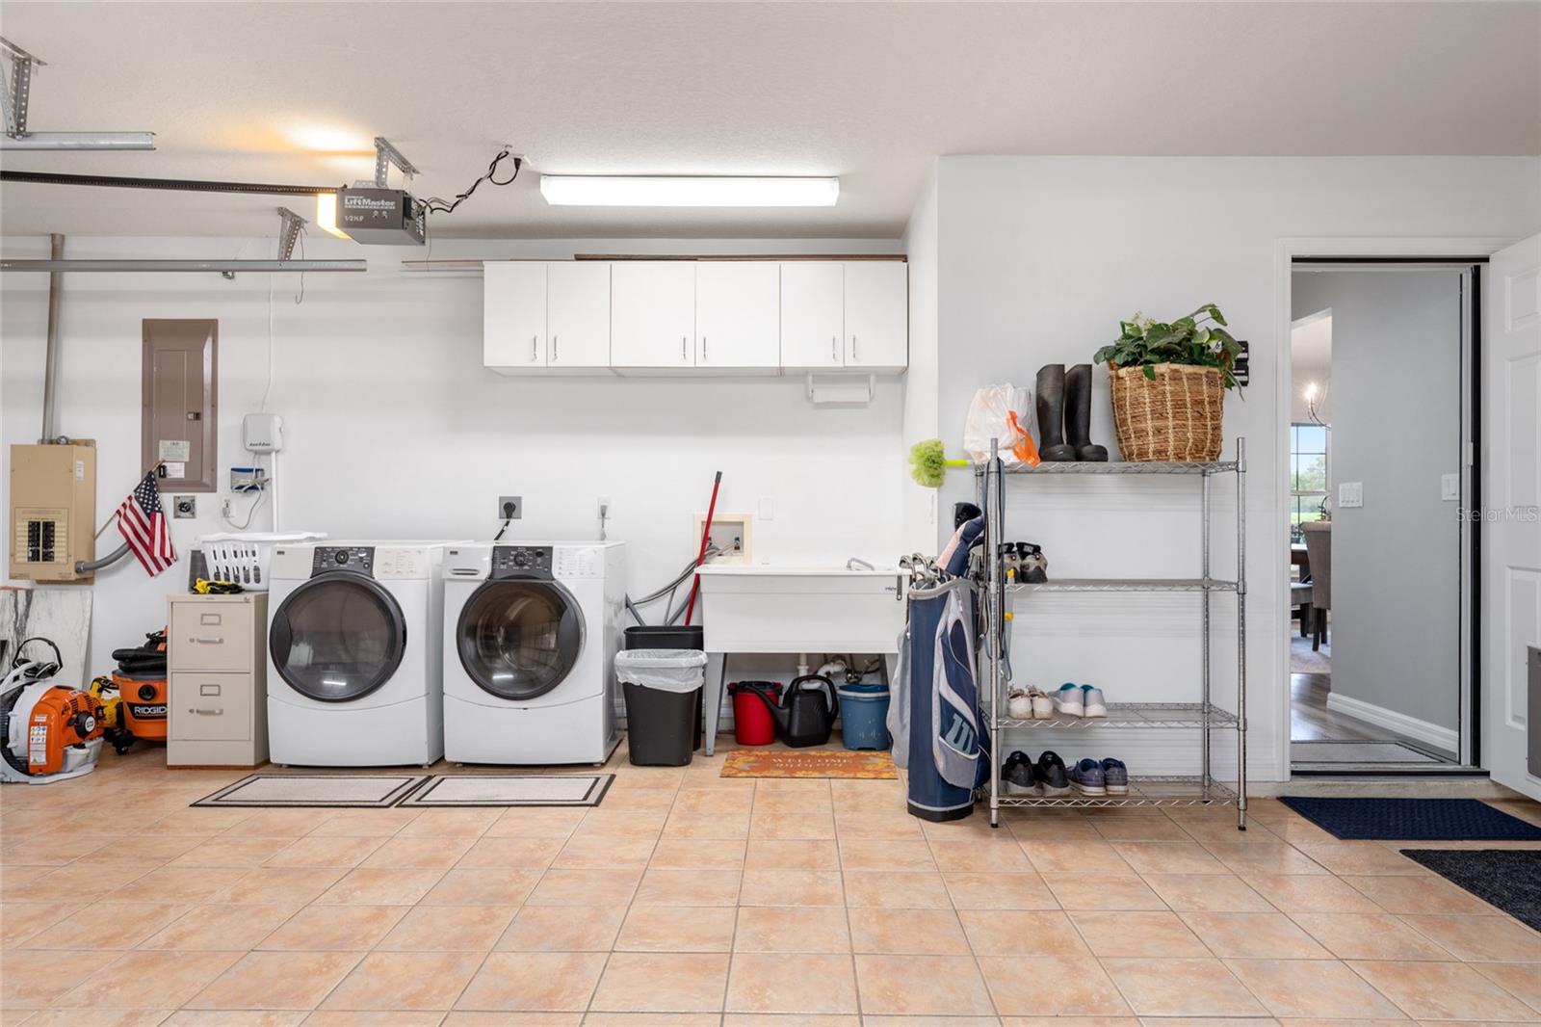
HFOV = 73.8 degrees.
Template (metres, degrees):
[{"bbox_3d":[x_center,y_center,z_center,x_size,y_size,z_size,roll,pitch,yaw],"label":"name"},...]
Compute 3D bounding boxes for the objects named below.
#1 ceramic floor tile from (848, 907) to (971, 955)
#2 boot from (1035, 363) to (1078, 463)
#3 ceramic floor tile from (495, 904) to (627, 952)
[{"bbox_3d":[0.361,1.112,2.720,0.299,0.010,0.299,0,0,1],"label":"ceramic floor tile"},{"bbox_3d":[1.043,-0.369,3.794,0.106,0.377,0.290,0,0,-2],"label":"boot"},{"bbox_3d":[-0.553,1.121,2.760,0.304,0.010,0.304,0,0,1],"label":"ceramic floor tile"}]

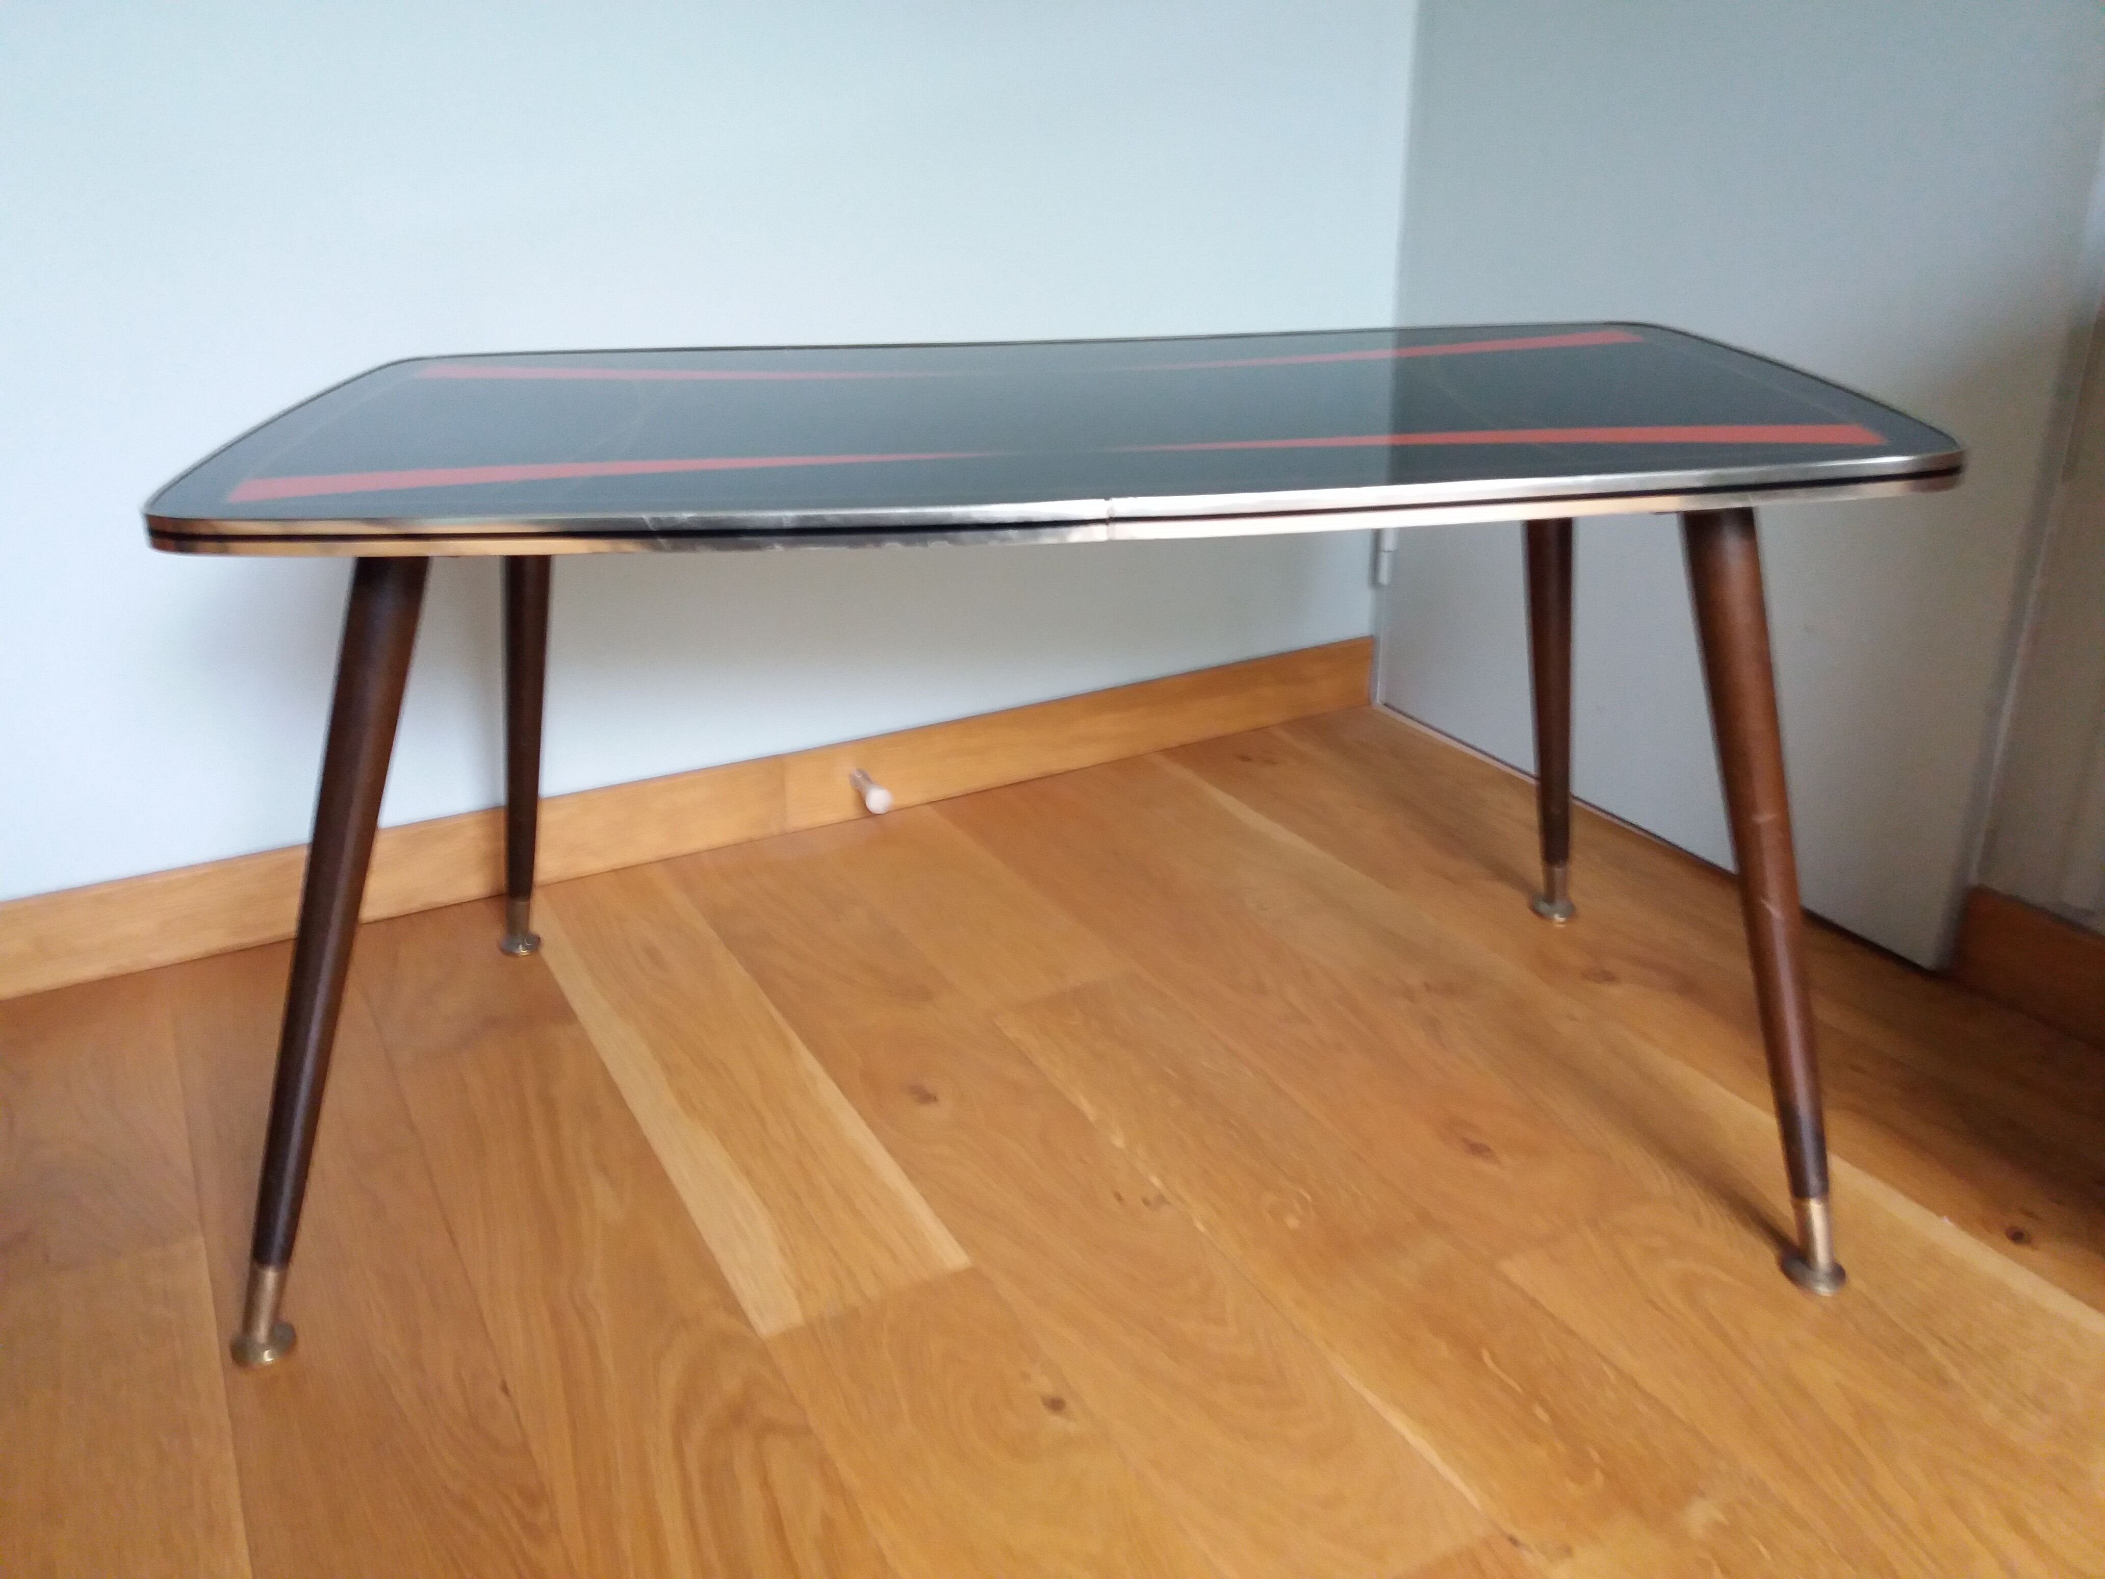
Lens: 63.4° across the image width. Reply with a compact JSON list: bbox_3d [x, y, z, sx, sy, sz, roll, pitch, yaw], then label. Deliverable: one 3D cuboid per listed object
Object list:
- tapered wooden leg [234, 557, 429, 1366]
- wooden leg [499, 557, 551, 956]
[{"bbox_3d":[-0.429,0.107,1.006,0.041,0.495,0.041,11,6,0],"label":"tapered wooden leg"},{"bbox_3d":[-0.441,-0.046,1.424,0.041,0.490,0.041,13,33,0],"label":"wooden leg"}]

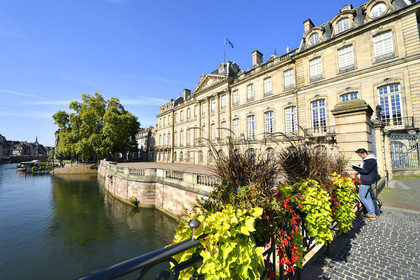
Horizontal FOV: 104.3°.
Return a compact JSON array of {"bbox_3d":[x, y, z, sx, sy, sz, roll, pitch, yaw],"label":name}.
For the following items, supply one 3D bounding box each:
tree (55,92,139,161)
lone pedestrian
[{"bbox_3d":[-41.411,-3.927,63.268,26.000,26.000,22.000,4,-7,-33],"label":"tree"},{"bbox_3d":[3.919,1.092,4.122,0.500,1.700,0.500,-5,-7,40],"label":"lone pedestrian"}]

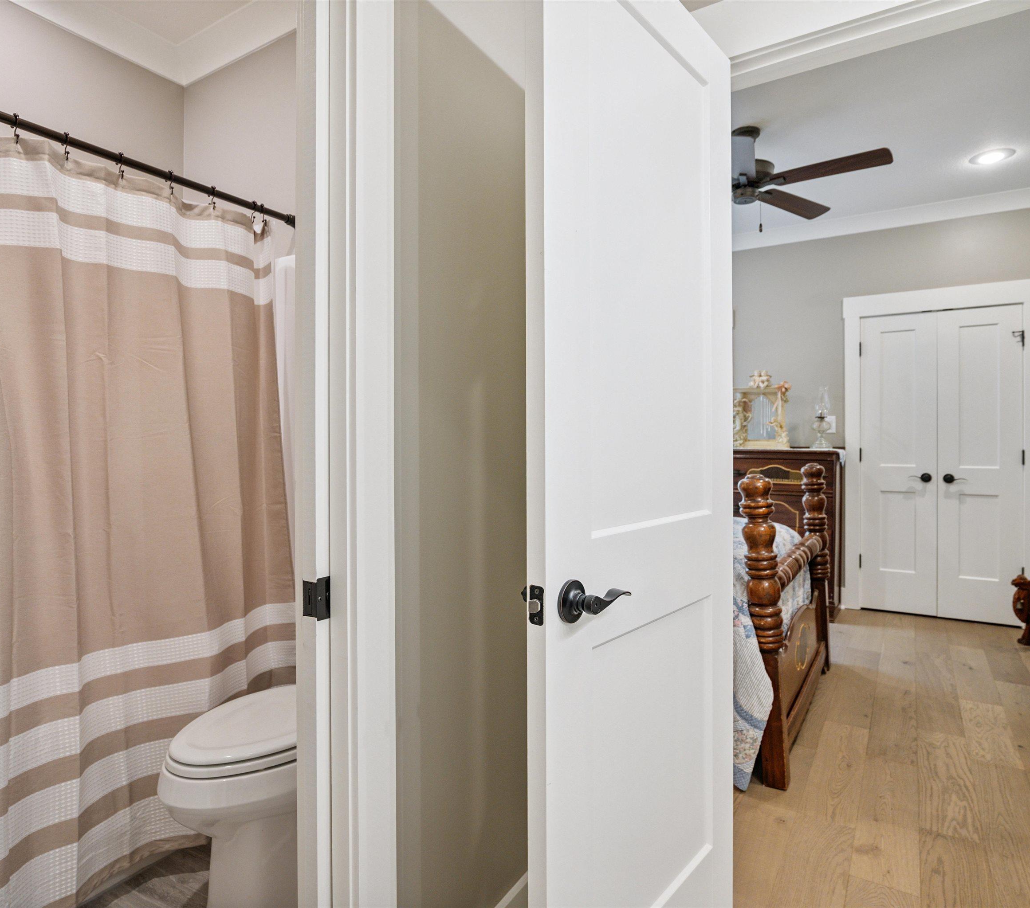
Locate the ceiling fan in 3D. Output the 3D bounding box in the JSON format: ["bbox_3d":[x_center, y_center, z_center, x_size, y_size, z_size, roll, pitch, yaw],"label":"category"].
[{"bbox_3d":[1.170,-1.440,3.070,1.270,0.370,1.270,0,1,28],"label":"ceiling fan"}]

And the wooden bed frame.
[{"bbox_3d":[0.385,0.550,3.100,2.080,1.130,1.400,1,1,32],"label":"wooden bed frame"}]

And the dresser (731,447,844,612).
[{"bbox_3d":[1.850,0.520,4.310,0.820,1.130,0.480,0,1,29],"label":"dresser"}]

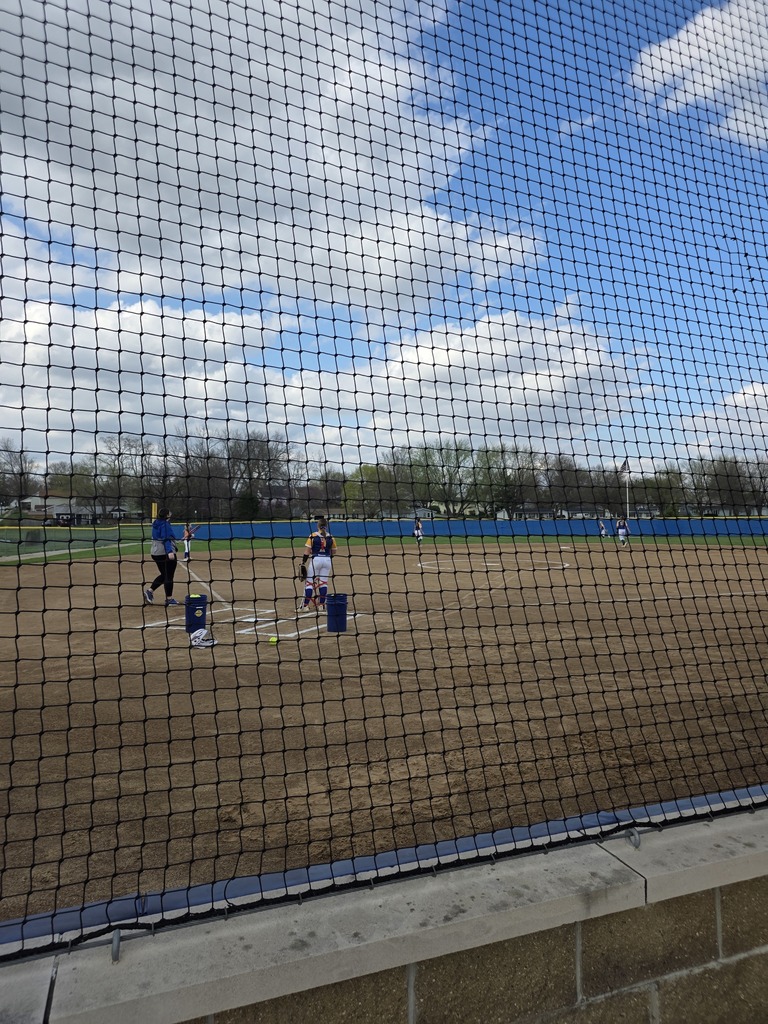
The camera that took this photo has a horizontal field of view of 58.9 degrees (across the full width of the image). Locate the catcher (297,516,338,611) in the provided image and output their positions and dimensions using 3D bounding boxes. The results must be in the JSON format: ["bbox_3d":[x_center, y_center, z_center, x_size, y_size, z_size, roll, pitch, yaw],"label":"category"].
[{"bbox_3d":[-1.109,0.871,11.350,0.620,1.580,0.450,0,-1,-10],"label":"catcher"}]

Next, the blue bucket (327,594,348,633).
[{"bbox_3d":[-0.636,1.390,9.300,0.300,0.490,0.300,-1,-1,0],"label":"blue bucket"}]

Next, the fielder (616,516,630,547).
[{"bbox_3d":[11.827,0.978,33.600,0.650,1.550,0.500,-1,-1,14],"label":"fielder"}]

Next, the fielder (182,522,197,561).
[{"bbox_3d":[-7.583,1.141,26.500,0.560,1.560,0.450,0,-1,-27],"label":"fielder"}]

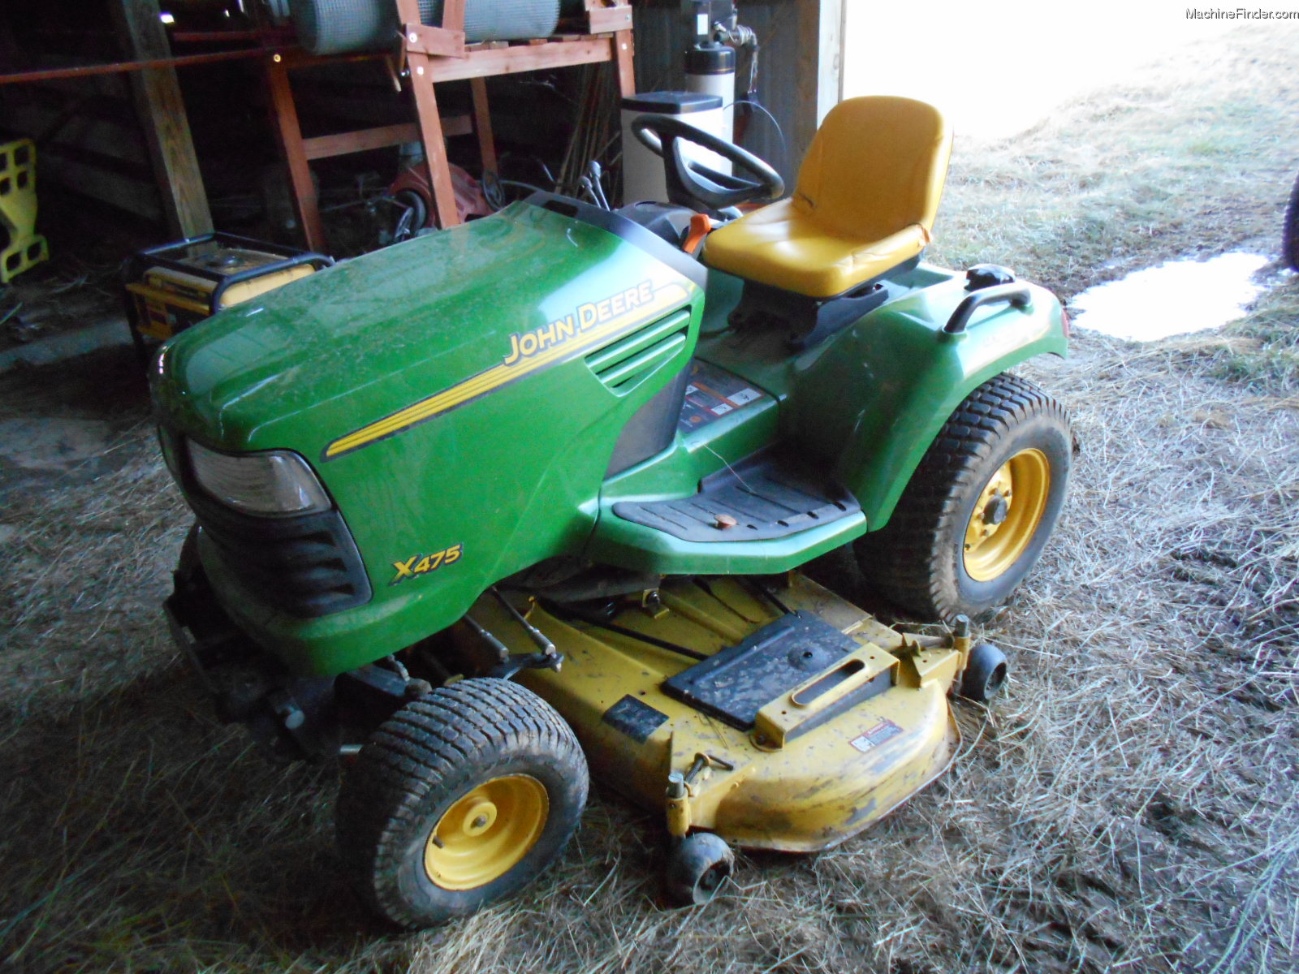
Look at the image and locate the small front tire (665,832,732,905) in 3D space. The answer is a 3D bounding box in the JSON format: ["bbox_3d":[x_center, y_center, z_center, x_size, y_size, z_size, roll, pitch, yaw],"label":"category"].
[{"bbox_3d":[0.093,0.702,1.794,0.125,0.125,0.080,-21,34,-30],"label":"small front tire"}]

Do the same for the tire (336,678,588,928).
[{"bbox_3d":[-0.328,0.571,1.759,0.450,0.450,0.205,-21,33,-28],"label":"tire"}]

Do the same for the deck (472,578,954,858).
[{"bbox_3d":[-0.019,0.248,2.435,0.900,0.260,1.600,-21,34,-30],"label":"deck"}]

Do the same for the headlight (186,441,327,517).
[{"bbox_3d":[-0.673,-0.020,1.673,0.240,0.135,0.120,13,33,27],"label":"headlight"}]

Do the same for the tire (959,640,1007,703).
[{"bbox_3d":[0.764,0.423,2.231,0.125,0.125,0.080,-21,34,-30],"label":"tire"}]

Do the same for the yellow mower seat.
[{"bbox_3d":[0.435,-0.733,2.394,0.500,0.410,0.475,-21,34,-30],"label":"yellow mower seat"}]

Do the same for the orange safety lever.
[{"bbox_3d":[0.099,-0.531,2.052,0.060,0.100,0.035,-21,34,-30],"label":"orange safety lever"}]

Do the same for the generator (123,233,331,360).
[{"bbox_3d":[-1.771,-0.753,4.198,0.710,0.500,0.450,20,36,35],"label":"generator"}]

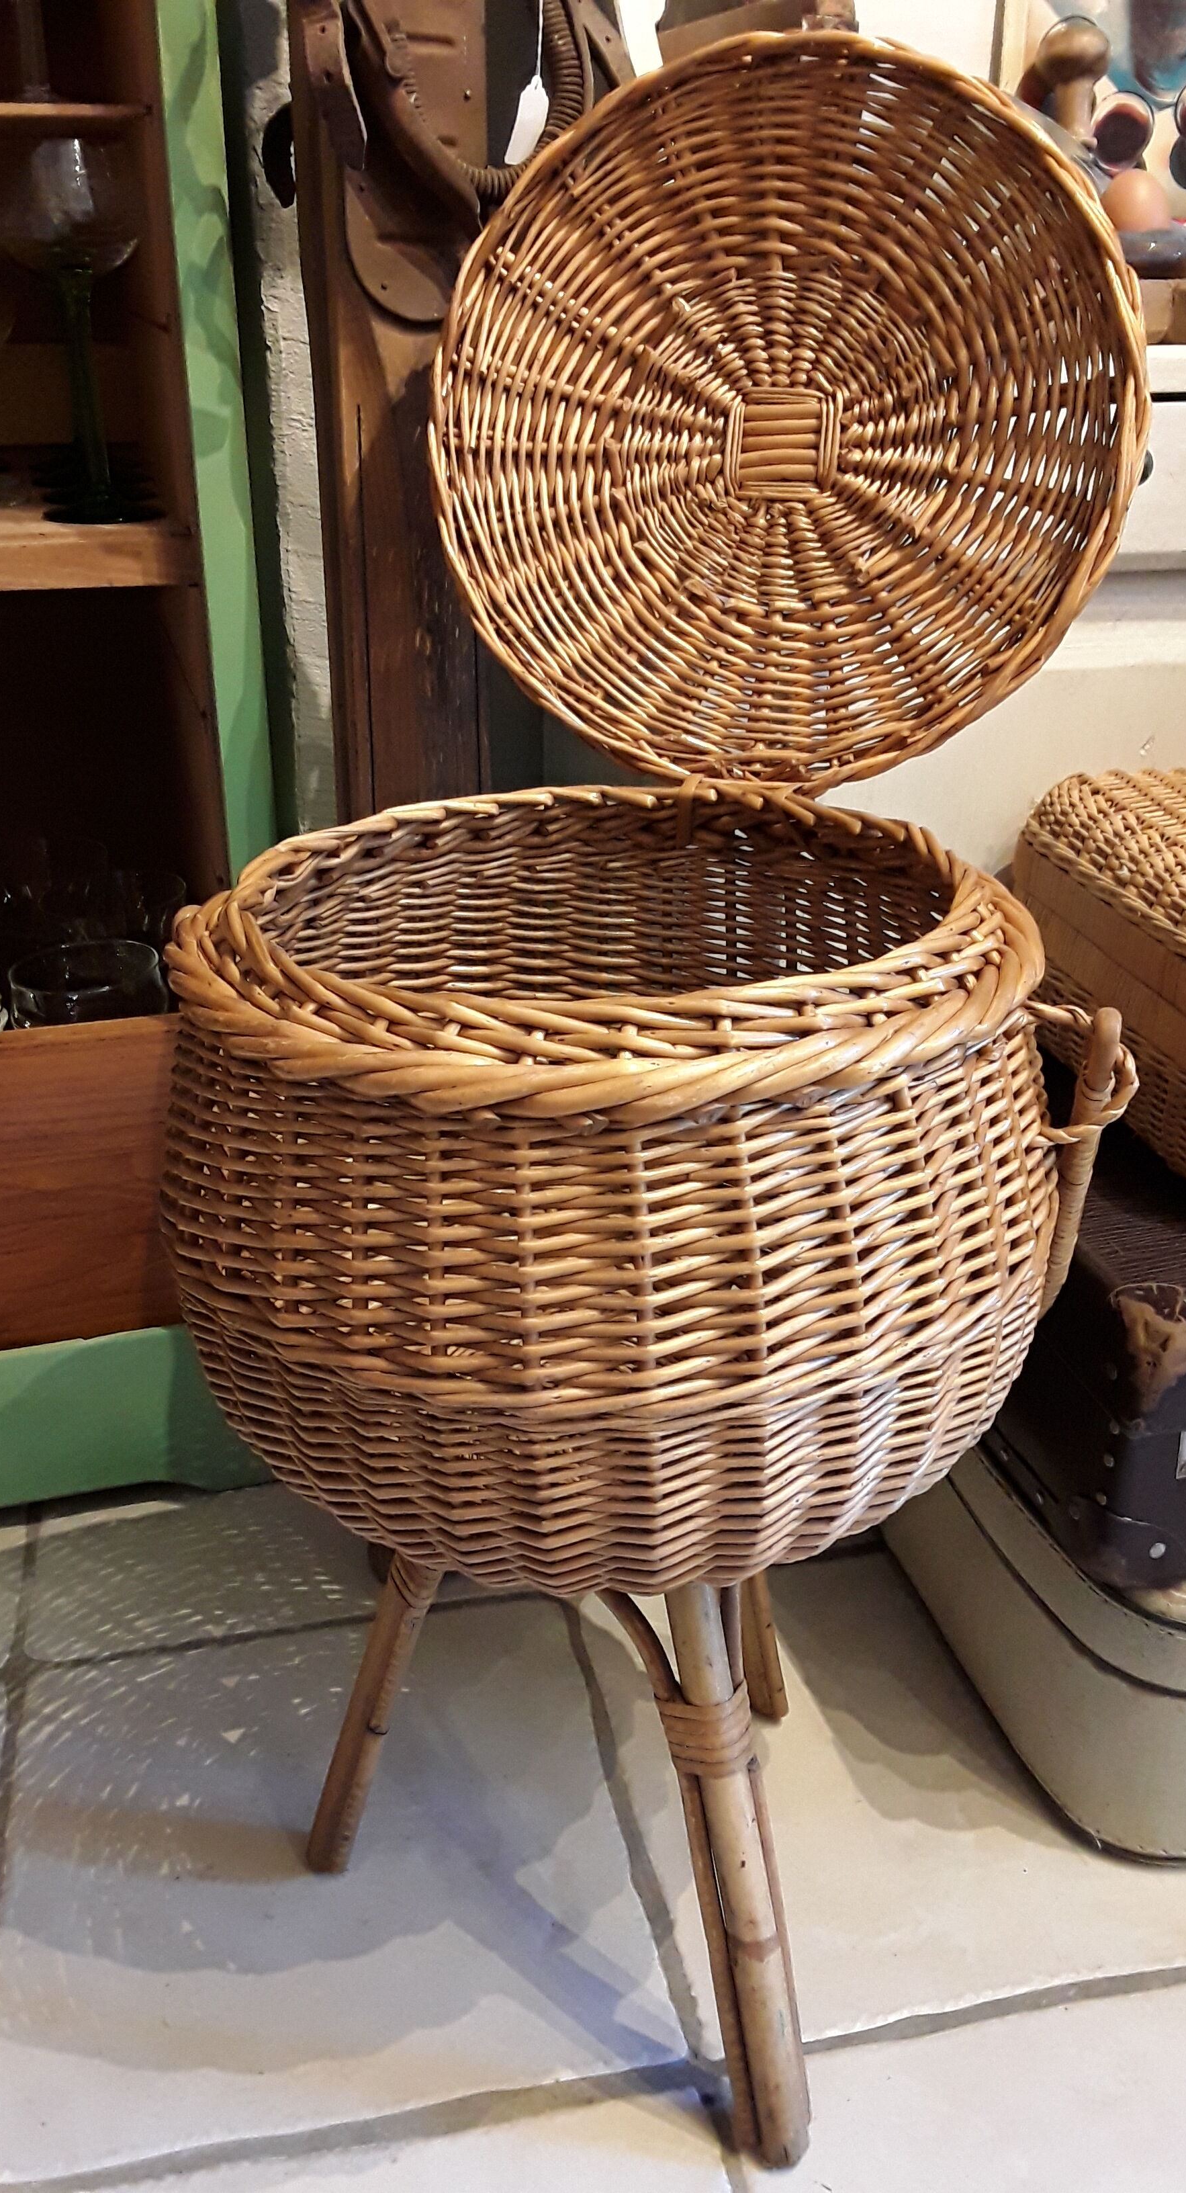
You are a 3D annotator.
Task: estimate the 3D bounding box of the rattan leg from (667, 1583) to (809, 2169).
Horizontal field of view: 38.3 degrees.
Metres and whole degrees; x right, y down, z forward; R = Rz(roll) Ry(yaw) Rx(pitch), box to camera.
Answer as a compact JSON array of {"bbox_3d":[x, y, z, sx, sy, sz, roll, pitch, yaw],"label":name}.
[{"bbox_3d":[0.072,0.381,0.838,0.037,0.327,0.030,-13,13,-24],"label":"rattan leg"}]

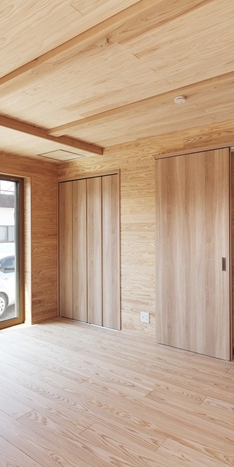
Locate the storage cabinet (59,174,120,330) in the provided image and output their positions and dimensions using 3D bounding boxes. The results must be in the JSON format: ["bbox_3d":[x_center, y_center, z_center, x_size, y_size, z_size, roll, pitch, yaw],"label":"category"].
[{"bbox_3d":[-0.282,0.247,4.222,1.120,2.020,0.450,0,1,36],"label":"storage cabinet"}]

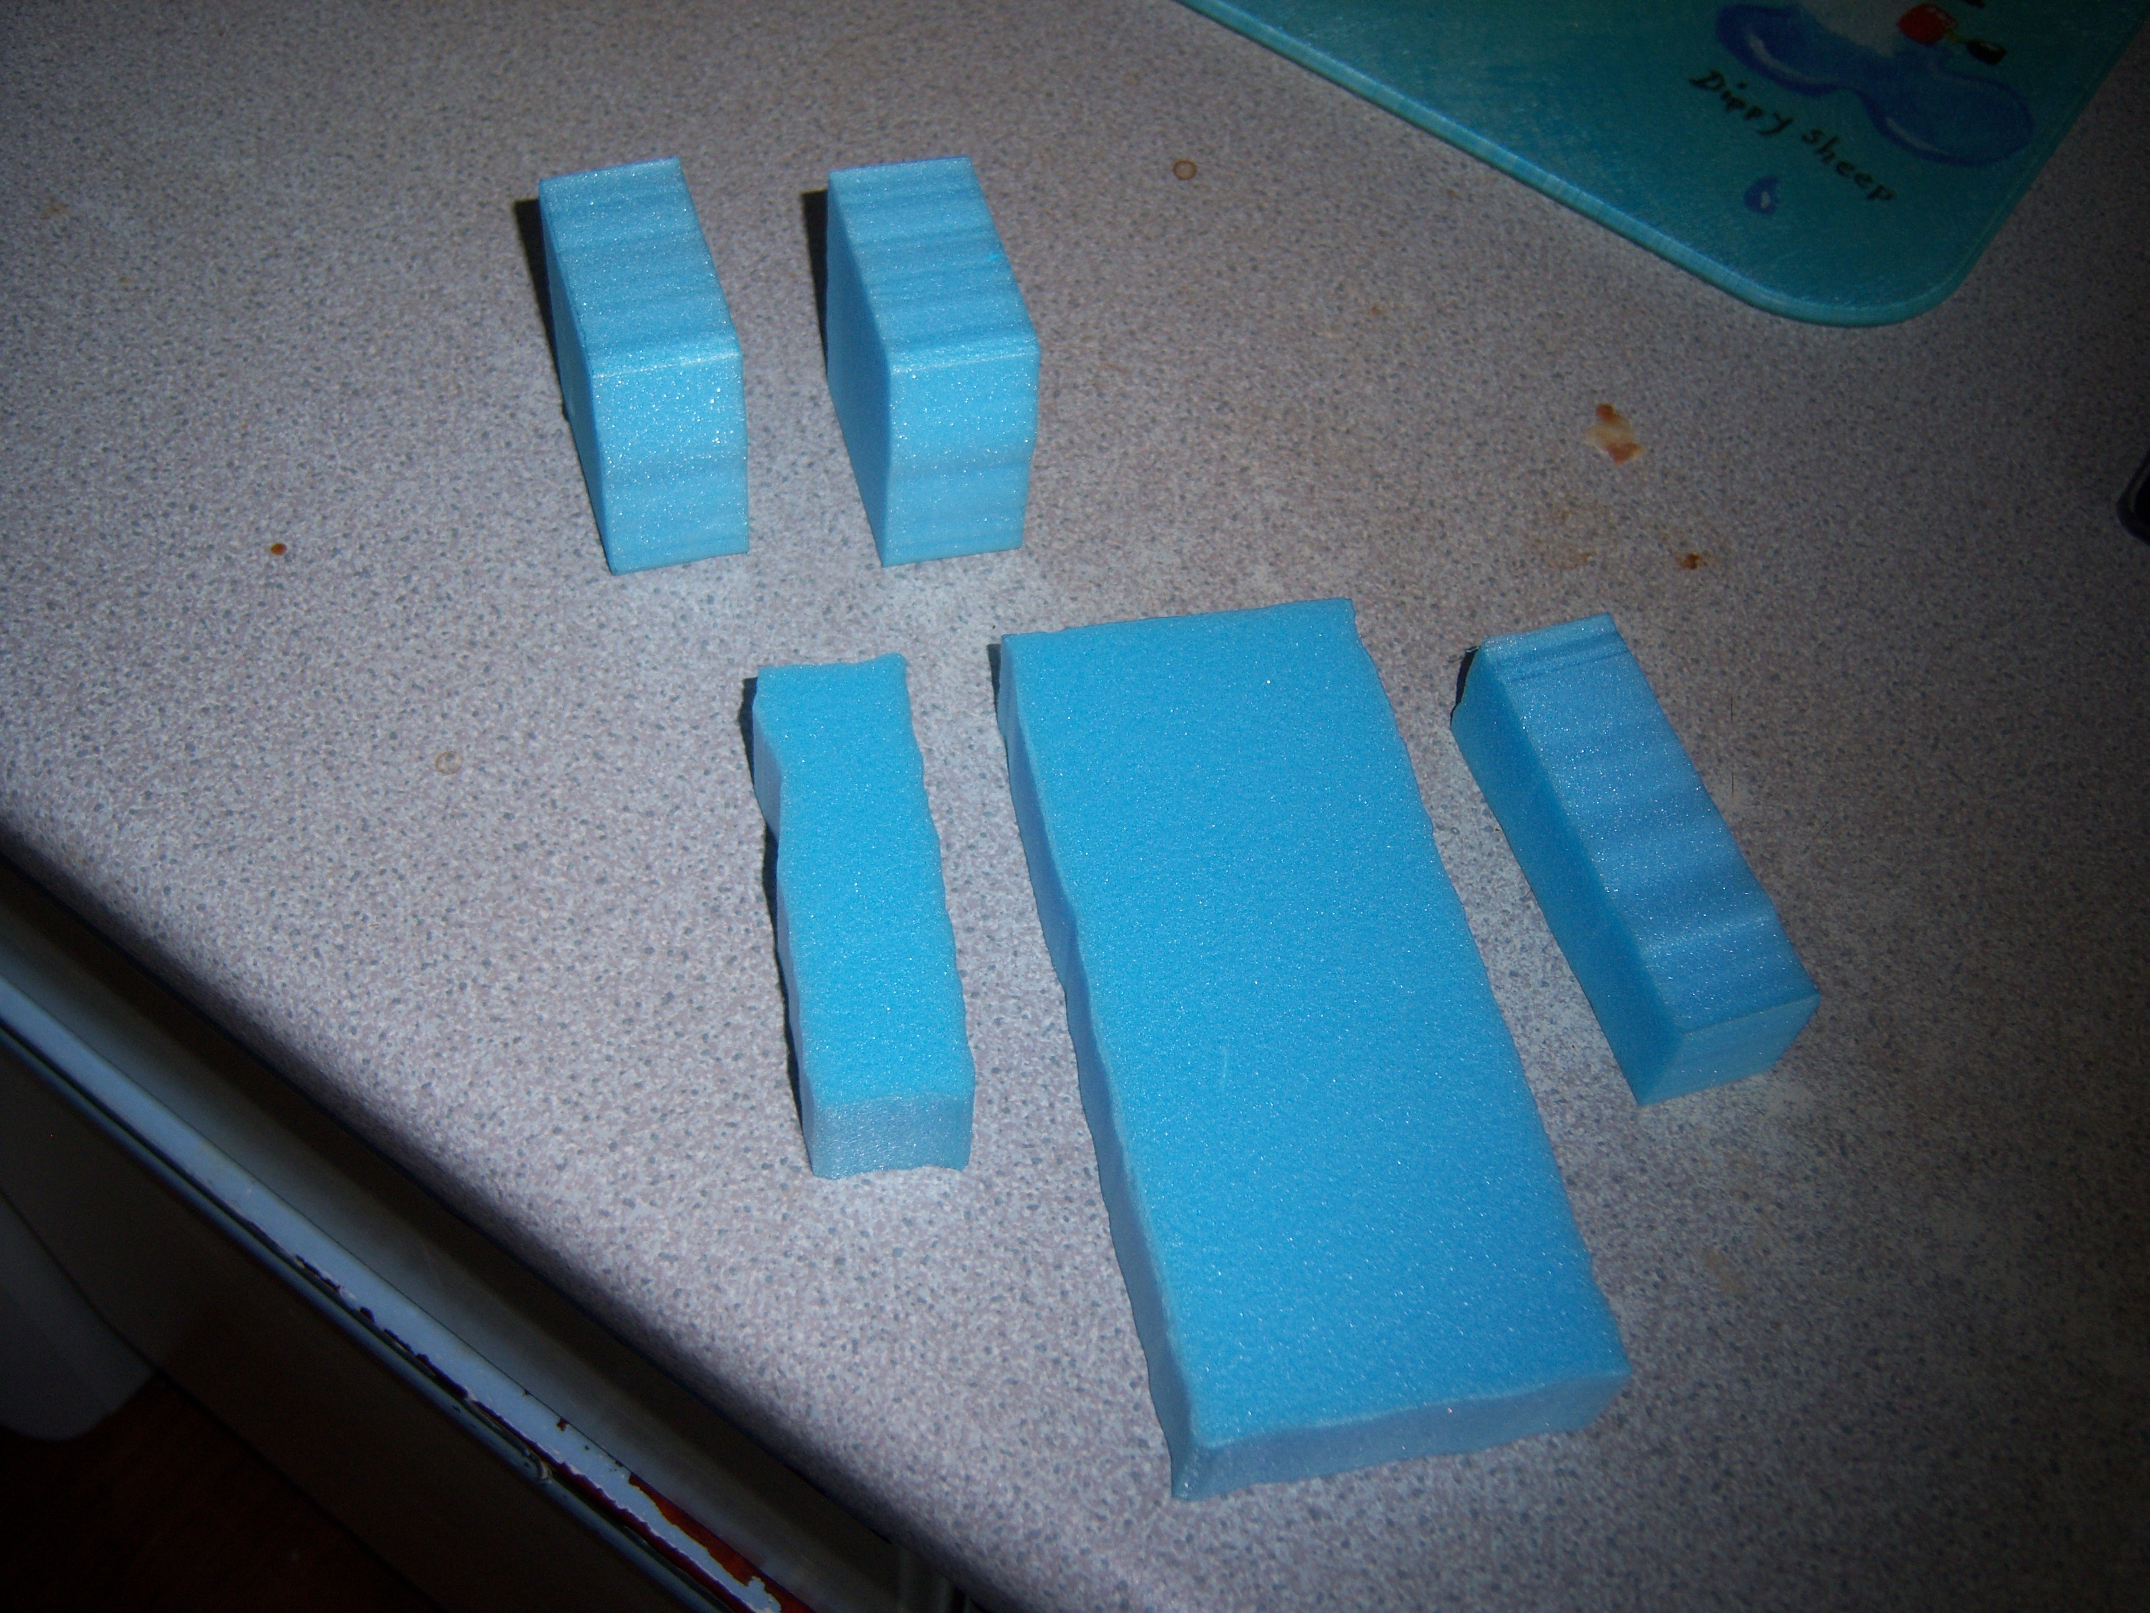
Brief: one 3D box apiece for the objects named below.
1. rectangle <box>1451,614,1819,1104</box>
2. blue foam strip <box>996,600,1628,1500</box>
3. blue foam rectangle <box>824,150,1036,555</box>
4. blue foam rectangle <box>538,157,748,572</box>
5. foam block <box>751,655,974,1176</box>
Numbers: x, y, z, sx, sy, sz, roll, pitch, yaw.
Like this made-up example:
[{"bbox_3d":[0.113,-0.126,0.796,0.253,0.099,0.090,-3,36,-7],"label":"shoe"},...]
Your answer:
[{"bbox_3d":[0.119,0.009,0.485,0.032,0.030,0.105,-10,55,-14],"label":"rectangle"},{"bbox_3d":[0.041,0.038,0.458,0.083,0.023,0.195,-6,54,-11],"label":"blue foam strip"},{"bbox_3d":[-0.035,-0.105,0.532,0.034,0.064,0.069,-9,55,-13],"label":"blue foam rectangle"},{"bbox_3d":[-0.101,-0.103,0.524,0.032,0.063,0.069,-11,55,-14],"label":"blue foam rectangle"},{"bbox_3d":[-0.044,0.020,0.458,0.031,0.030,0.111,-5,54,-10],"label":"foam block"}]

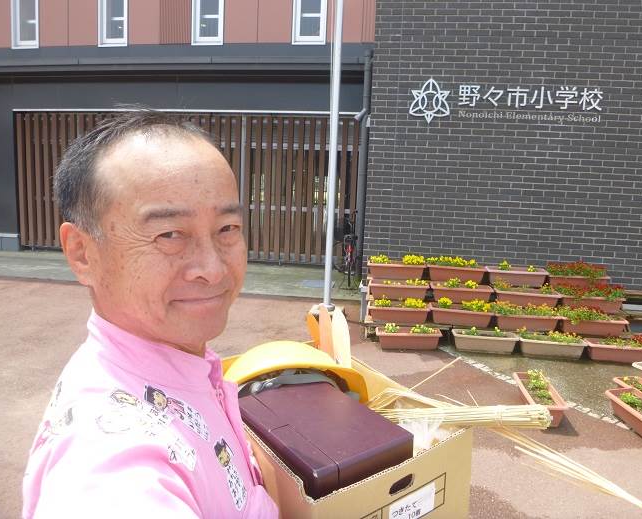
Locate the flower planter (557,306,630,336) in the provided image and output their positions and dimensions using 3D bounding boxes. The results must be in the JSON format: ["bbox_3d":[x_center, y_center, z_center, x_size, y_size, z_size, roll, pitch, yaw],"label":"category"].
[{"bbox_3d":[2.786,0.638,5.171,0.650,0.260,0.220,3,6,7],"label":"flower planter"}]

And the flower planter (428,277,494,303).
[{"bbox_3d":[1.502,0.357,5.357,0.640,0.220,0.225,3,7,6],"label":"flower planter"}]

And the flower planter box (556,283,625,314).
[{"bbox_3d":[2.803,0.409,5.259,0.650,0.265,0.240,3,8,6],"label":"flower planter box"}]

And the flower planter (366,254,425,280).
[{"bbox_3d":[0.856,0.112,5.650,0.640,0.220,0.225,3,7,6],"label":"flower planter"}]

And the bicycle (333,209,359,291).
[{"bbox_3d":[0.460,-0.187,8.800,0.550,1.130,1.680,2,8,2],"label":"bicycle"}]

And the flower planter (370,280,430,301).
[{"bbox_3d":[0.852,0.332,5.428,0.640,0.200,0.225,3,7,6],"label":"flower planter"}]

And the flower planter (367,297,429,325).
[{"bbox_3d":[0.840,0.563,5.379,0.650,0.175,0.240,3,8,9],"label":"flower planter"}]

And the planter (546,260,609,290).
[{"bbox_3d":[2.799,0.187,5.492,0.650,0.300,0.220,3,6,4],"label":"planter"}]

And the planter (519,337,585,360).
[{"bbox_3d":[2.331,0.888,5.091,0.650,0.180,0.220,4,6,9],"label":"planter"}]

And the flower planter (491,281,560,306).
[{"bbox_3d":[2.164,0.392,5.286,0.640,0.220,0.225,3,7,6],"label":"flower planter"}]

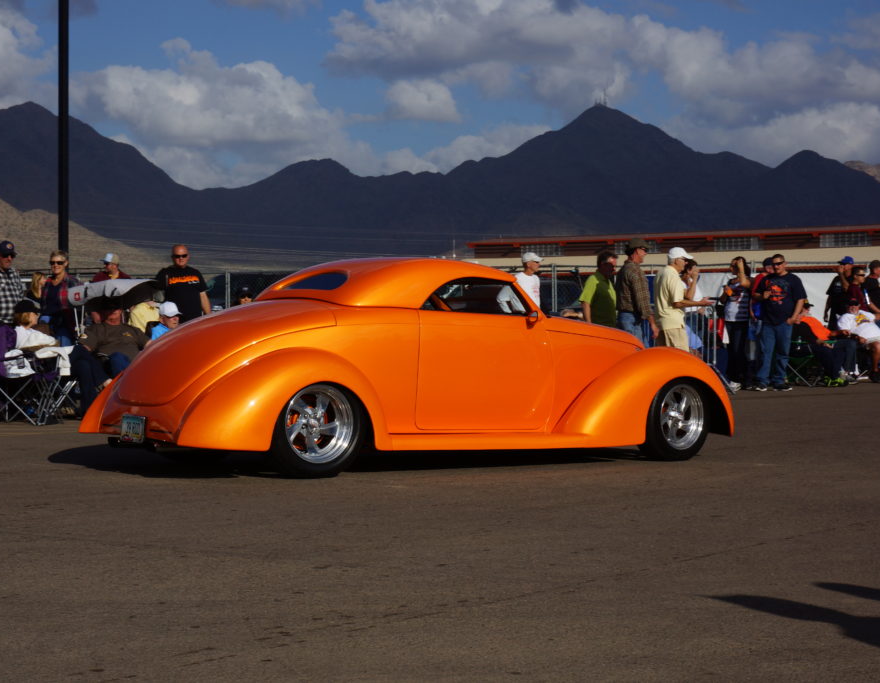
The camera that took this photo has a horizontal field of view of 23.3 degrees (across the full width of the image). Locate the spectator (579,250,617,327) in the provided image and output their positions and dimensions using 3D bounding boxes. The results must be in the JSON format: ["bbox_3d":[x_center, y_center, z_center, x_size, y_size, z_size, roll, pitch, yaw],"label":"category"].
[{"bbox_3d":[1.792,-0.158,24.290,0.380,1.750,0.540,0,1,28],"label":"spectator"}]

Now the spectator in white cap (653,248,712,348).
[{"bbox_3d":[2.646,-0.156,23.189,0.580,1.770,0.520,0,1,-9],"label":"spectator in white cap"}]

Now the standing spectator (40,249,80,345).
[{"bbox_3d":[-3.782,-0.066,21.190,0.500,1.660,0.340,0,1,-1],"label":"standing spectator"}]

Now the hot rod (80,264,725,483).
[{"bbox_3d":[-0.126,0.133,14.734,4.560,1.400,1.830,-1,1,-33],"label":"hot rod"}]

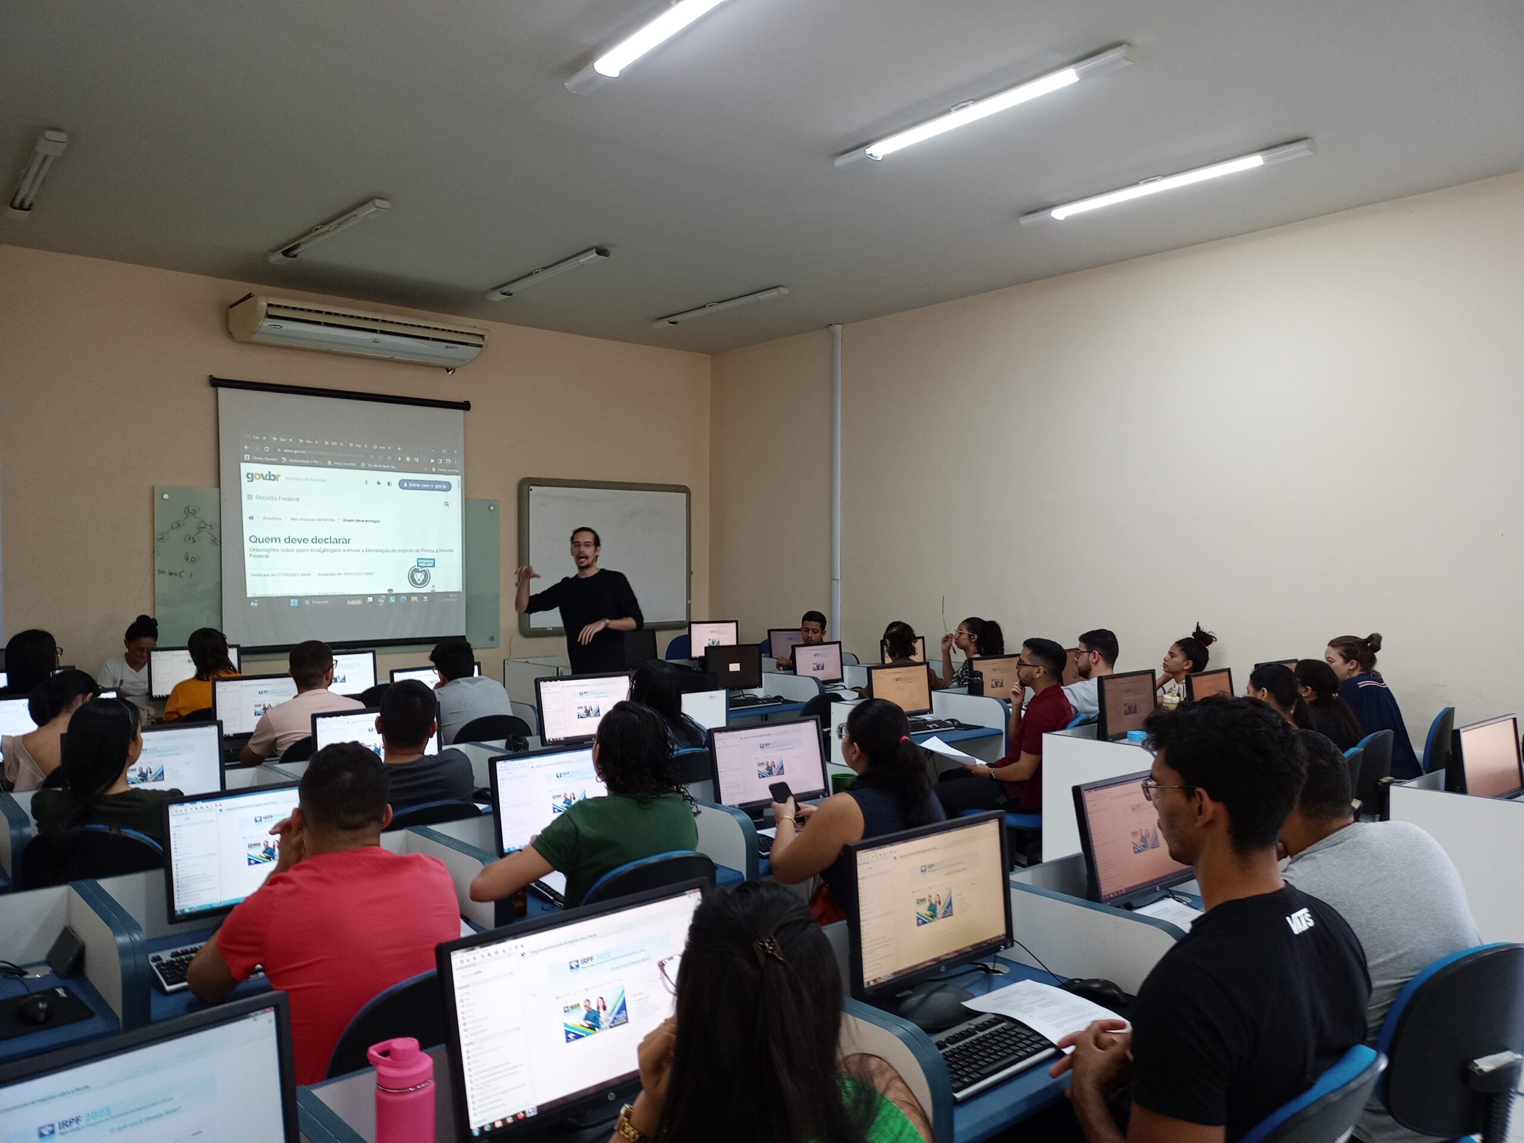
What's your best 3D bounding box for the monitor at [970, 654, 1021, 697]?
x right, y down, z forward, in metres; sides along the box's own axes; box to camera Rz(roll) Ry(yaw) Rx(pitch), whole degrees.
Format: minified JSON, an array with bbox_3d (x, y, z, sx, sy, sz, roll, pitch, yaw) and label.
[{"bbox_3d":[1.375,0.670,7.200,0.475,0.360,0.200,0,0,-43],"label":"monitor"}]

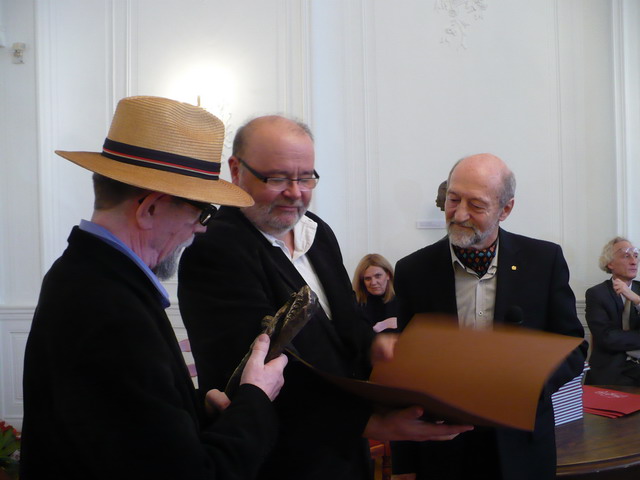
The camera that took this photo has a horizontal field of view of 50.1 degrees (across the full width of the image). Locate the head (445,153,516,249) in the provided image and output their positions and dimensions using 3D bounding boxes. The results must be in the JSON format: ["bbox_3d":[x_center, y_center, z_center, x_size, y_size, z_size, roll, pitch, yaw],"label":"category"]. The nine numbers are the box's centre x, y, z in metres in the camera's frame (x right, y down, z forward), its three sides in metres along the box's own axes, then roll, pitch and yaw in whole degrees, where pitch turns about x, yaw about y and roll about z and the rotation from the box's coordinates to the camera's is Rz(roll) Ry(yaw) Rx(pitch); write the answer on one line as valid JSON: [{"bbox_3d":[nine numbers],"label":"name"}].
[{"bbox_3d":[0.411,-0.101,1.740,0.170,0.250,0.210,9,19,32],"label":"head"}]

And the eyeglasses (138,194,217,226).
[{"bbox_3d":[-0.278,-0.053,1.265,0.143,0.045,0.140,13,-5,-21],"label":"eyeglasses"}]

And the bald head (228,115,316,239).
[{"bbox_3d":[-0.097,-0.132,1.400,0.175,0.255,0.215,0,22,-35],"label":"bald head"}]

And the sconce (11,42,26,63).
[{"bbox_3d":[-2.049,-1.268,4.650,0.105,0.145,0.100,-1,2,3],"label":"sconce"}]

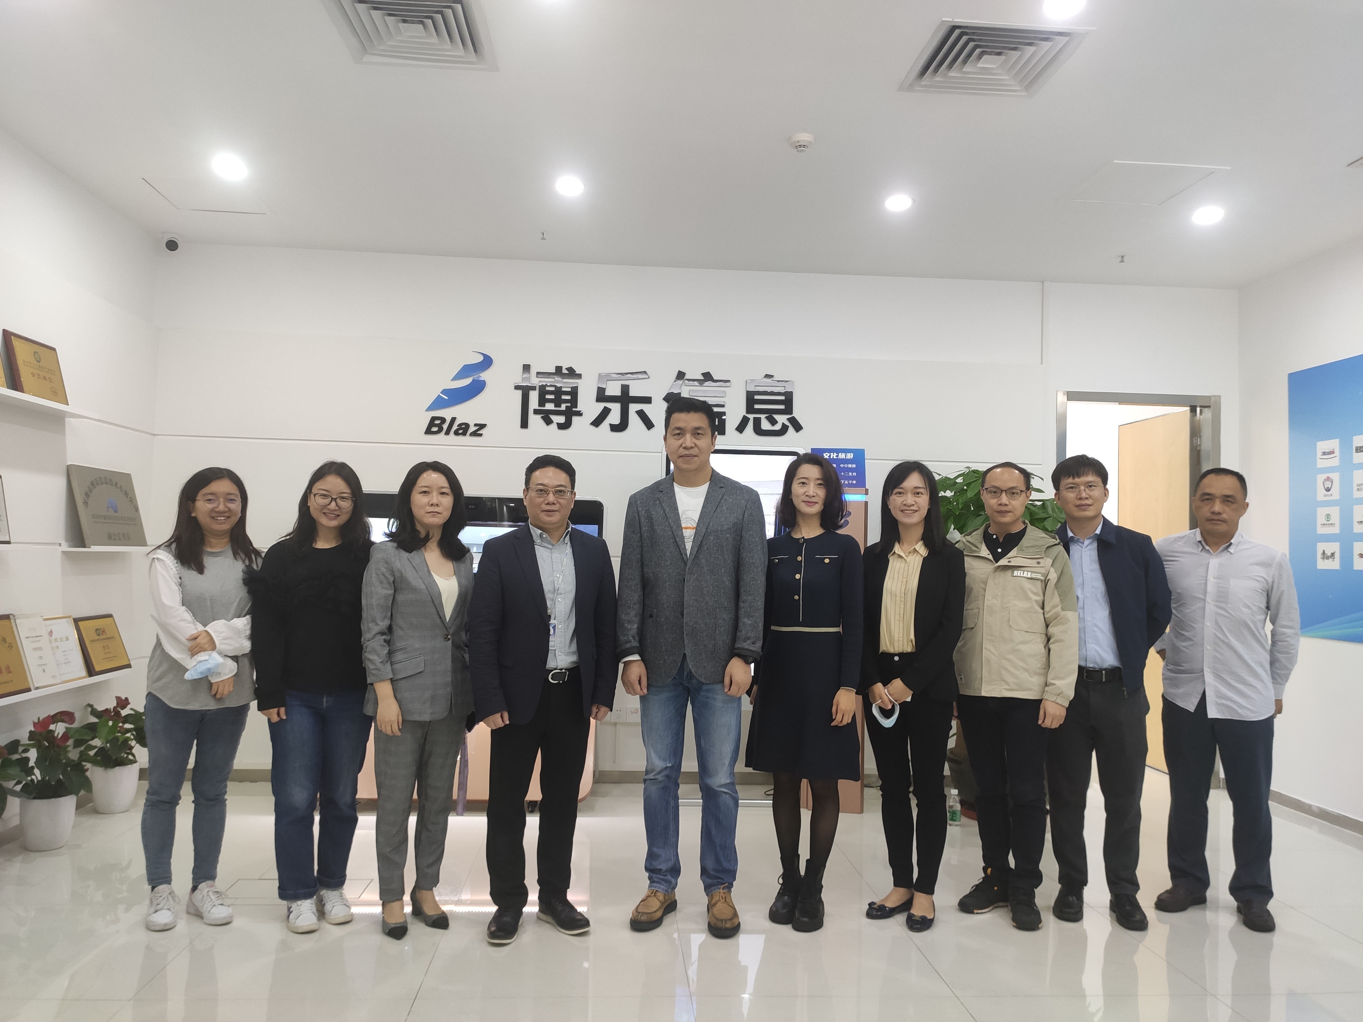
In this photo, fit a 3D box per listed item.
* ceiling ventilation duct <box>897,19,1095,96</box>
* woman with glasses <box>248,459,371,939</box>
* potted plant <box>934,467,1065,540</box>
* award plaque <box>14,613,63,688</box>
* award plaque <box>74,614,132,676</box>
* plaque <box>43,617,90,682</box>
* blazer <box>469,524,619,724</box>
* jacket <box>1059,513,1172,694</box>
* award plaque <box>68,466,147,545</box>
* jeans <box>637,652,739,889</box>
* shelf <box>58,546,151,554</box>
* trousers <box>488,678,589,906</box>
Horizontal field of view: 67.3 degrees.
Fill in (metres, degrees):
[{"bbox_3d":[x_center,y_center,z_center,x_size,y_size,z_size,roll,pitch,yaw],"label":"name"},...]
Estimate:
[{"bbox_3d":[1.046,-1.541,3.469,0.500,0.060,0.500,2,-3,-4],"label":"ceiling ventilation duct"},{"bbox_3d":[-1.301,0.626,3.655,0.500,1.610,0.320,2,-3,-22],"label":"woman with glasses"},{"bbox_3d":[1.684,0.673,5.412,0.750,1.817,0.720,2,-3,-4],"label":"potted plant"},{"bbox_3d":[-2.830,0.613,4.496,0.025,0.315,0.220,-17,-1,-5],"label":"award plaque"},{"bbox_3d":[-2.889,0.667,5.106,0.024,0.294,0.400,-17,-1,-5],"label":"award plaque"},{"bbox_3d":[-2.854,0.636,4.658,0.022,0.303,0.420,-16,-1,-5],"label":"plaque"},{"bbox_3d":[-0.492,0.405,3.670,0.510,0.715,0.300,2,-3,-16],"label":"blazer"},{"bbox_3d":[1.592,0.370,3.920,0.530,0.695,0.290,0,-3,23],"label":"jacket"},{"bbox_3d":[-2.881,-0.009,5.150,0.030,0.400,0.590,-14,-1,-4],"label":"award plaque"},{"bbox_3d":[0.034,0.928,3.737,0.380,0.931,0.250,1,-3,1],"label":"jeans"},{"bbox_3d":[-2.857,0.187,5.159,0.145,0.030,0.730,2,-3,-4],"label":"shelf"},{"bbox_3d":[-0.508,0.989,3.635,0.380,0.849,0.280,2,-3,-20],"label":"trousers"}]

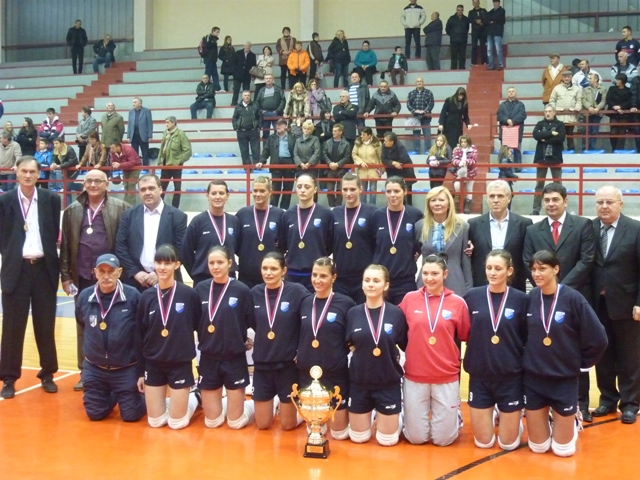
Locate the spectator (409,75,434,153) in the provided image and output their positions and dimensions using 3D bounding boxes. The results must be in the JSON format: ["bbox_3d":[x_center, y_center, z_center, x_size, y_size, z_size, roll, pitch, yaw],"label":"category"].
[{"bbox_3d":[2.235,-2.709,18.370,0.580,1.740,0.360,0,4,8],"label":"spectator"}]

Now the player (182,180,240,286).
[{"bbox_3d":[-0.892,0.402,6.862,0.520,1.813,0.330,0,3,-3],"label":"player"}]

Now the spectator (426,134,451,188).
[{"bbox_3d":[2.033,-1.135,14.214,0.420,1.350,0.340,1,4,18],"label":"spectator"}]

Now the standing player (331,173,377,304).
[{"bbox_3d":[0.251,0.387,6.480,0.500,1.820,0.320,0,4,2],"label":"standing player"}]

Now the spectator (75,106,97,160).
[{"bbox_3d":[-5.333,-2.275,19.001,0.420,1.560,0.480,-3,5,-45],"label":"spectator"}]

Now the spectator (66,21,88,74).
[{"bbox_3d":[-7.583,-6.018,26.069,0.560,1.748,0.360,0,3,5],"label":"spectator"}]

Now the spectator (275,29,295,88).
[{"bbox_3d":[-0.906,-4.902,22.500,0.520,1.717,0.360,0,3,0],"label":"spectator"}]

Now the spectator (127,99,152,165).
[{"bbox_3d":[-3.992,-2.288,18.457,0.570,1.740,0.370,1,4,14],"label":"spectator"}]

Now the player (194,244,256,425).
[{"bbox_3d":[-0.630,0.697,6.296,0.500,1.317,0.600,1,4,13],"label":"player"}]

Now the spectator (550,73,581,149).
[{"bbox_3d":[4.923,-2.559,16.685,0.620,1.651,0.420,1,3,16],"label":"spectator"}]

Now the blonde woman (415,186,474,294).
[{"bbox_3d":[0.926,0.429,6.288,0.480,1.662,0.320,1,4,18],"label":"blonde woman"}]

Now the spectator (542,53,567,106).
[{"bbox_3d":[5.030,-3.127,17.978,0.500,1.720,0.360,1,4,17],"label":"spectator"}]

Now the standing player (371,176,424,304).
[{"bbox_3d":[0.610,0.419,6.612,0.500,1.834,0.340,1,4,12],"label":"standing player"}]

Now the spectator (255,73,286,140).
[{"bbox_3d":[-1.109,-2.850,18.681,0.580,1.780,0.350,1,4,12],"label":"spectator"}]

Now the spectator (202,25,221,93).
[{"bbox_3d":[-3.049,-5.129,23.660,0.550,1.830,0.500,2,4,32],"label":"spectator"}]

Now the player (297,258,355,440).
[{"bbox_3d":[0.100,0.735,5.930,0.480,1.235,0.600,1,3,16],"label":"player"}]

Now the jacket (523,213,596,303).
[{"bbox_3d":[1.757,0.191,6.103,0.540,0.770,0.340,2,4,25],"label":"jacket"}]

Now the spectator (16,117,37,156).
[{"bbox_3d":[-6.551,-1.907,18.621,0.480,1.680,0.350,2,4,30],"label":"spectator"}]

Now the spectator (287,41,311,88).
[{"bbox_3d":[-0.593,-4.719,22.455,0.600,1.260,0.580,0,4,8],"label":"spectator"}]

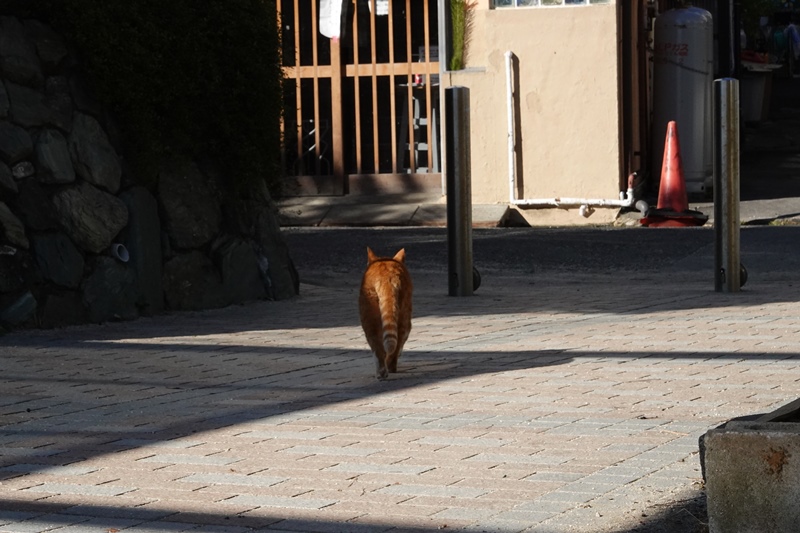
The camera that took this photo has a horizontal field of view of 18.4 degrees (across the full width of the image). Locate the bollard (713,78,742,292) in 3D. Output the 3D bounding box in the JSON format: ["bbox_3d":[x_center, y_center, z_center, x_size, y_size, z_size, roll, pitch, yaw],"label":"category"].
[{"bbox_3d":[1.294,-0.319,9.740,0.102,0.845,0.102,0,4,26],"label":"bollard"}]

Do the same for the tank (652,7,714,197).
[{"bbox_3d":[1.950,-1.134,17.050,0.385,1.310,0.385,-1,3,0],"label":"tank"}]

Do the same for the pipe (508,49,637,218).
[{"bbox_3d":[1.130,-0.882,16.350,0.940,1.100,0.130,0,4,26],"label":"pipe"}]

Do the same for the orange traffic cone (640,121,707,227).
[{"bbox_3d":[1.802,-0.613,16.250,0.400,0.700,0.400,-1,3,6],"label":"orange traffic cone"}]

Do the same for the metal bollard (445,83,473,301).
[{"bbox_3d":[0.241,-0.302,9.940,0.102,0.845,0.102,-1,3,0],"label":"metal bollard"}]

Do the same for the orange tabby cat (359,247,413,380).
[{"bbox_3d":[-0.038,0.113,6.660,0.145,0.335,0.470,-1,3,0],"label":"orange tabby cat"}]

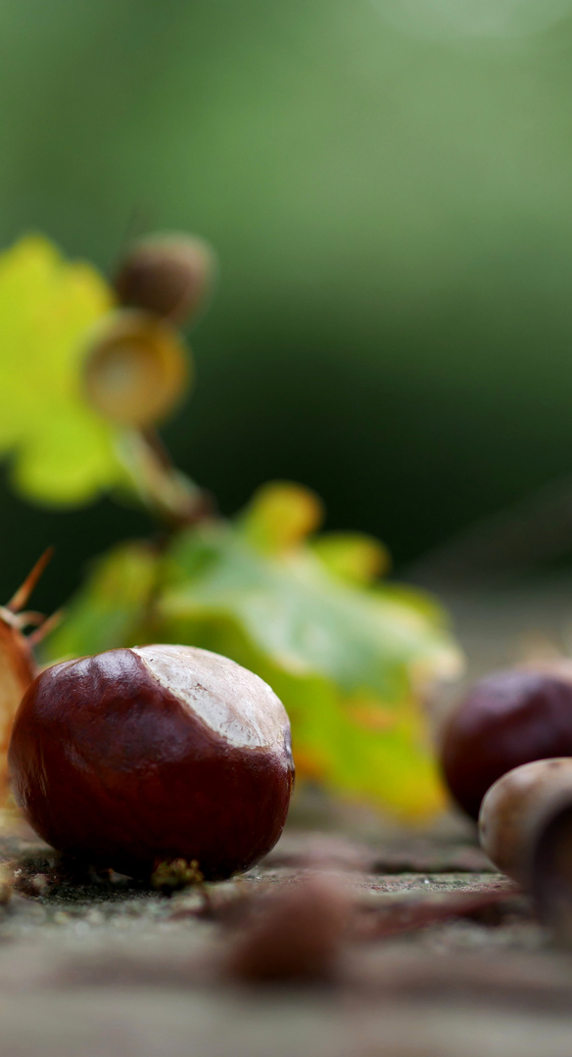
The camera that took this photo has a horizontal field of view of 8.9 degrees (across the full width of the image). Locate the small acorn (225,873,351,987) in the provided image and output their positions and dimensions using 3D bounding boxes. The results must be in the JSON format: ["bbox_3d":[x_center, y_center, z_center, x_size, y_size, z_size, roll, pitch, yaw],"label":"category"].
[{"bbox_3d":[0.000,0.038,0.350,0.012,0.011,0.012,0,0,0],"label":"small acorn"}]

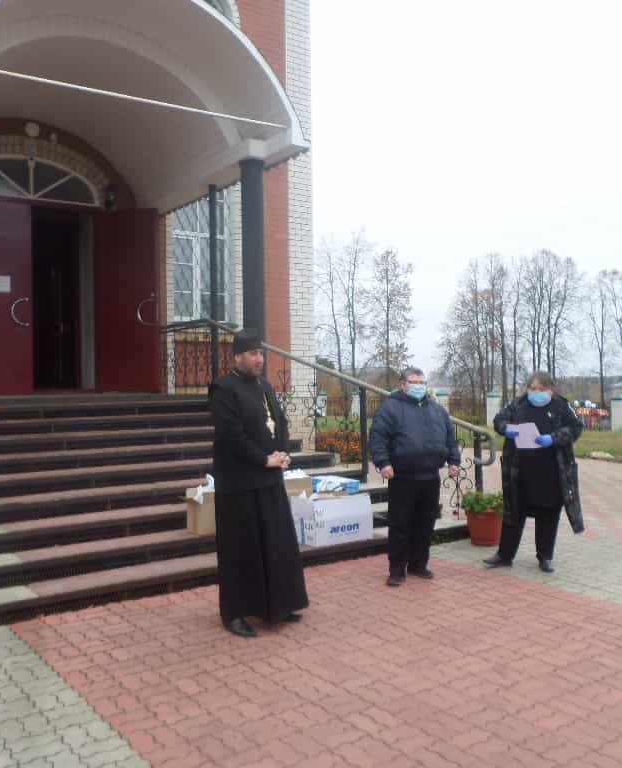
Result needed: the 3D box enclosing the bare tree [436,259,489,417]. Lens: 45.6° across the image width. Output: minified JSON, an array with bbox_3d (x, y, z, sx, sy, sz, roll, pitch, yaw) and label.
[{"bbox_3d":[9.014,-2.737,44.000,3.300,9.460,3.300,-1,0,0],"label":"bare tree"}]

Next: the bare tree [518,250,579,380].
[{"bbox_3d":[15.416,-3.083,48.000,4.024,11.164,3.823,-1,0,0],"label":"bare tree"}]

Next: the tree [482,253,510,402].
[{"bbox_3d":[11.477,-3.204,46.000,2.000,9.950,2.000,-1,0,0],"label":"tree"}]

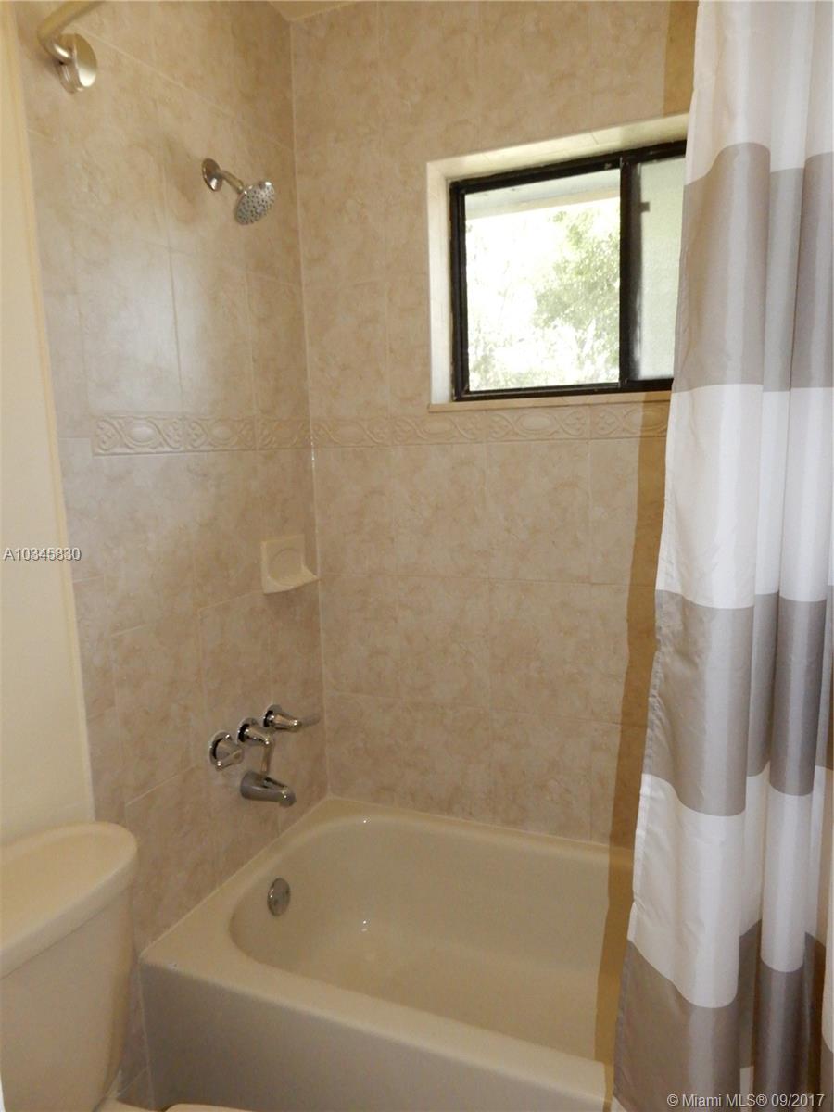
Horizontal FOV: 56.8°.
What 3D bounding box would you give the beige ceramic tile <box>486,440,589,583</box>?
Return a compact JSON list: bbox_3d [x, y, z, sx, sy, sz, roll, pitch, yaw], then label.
[{"bbox_3d":[0.292,-0.106,1.862,0.253,0.339,0.010,2,9,24],"label":"beige ceramic tile"}]

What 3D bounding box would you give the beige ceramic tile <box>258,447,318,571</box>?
[{"bbox_3d":[-0.334,-0.105,1.997,0.010,0.340,0.244,2,9,25],"label":"beige ceramic tile"}]

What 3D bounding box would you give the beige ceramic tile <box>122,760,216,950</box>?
[{"bbox_3d":[-0.520,0.629,1.650,0.012,0.313,0.251,2,9,24],"label":"beige ceramic tile"}]

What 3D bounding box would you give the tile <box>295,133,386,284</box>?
[{"bbox_3d":[-0.192,-0.870,1.971,0.243,0.335,0.011,2,9,24],"label":"tile"}]

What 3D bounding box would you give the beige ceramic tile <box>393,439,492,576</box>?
[{"bbox_3d":[0.059,-0.114,1.964,0.253,0.339,0.010,2,9,24],"label":"beige ceramic tile"}]

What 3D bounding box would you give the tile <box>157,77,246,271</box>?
[{"bbox_3d":[-0.466,-0.819,1.678,0.012,0.339,0.251,2,9,24],"label":"tile"}]

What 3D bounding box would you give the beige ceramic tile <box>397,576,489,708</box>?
[{"bbox_3d":[0.073,0.225,2.025,0.254,0.341,0.011,2,9,24],"label":"beige ceramic tile"}]

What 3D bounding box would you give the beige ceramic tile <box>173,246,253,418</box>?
[{"bbox_3d":[-0.455,-0.482,1.726,0.012,0.339,0.251,2,9,24],"label":"beige ceramic tile"}]

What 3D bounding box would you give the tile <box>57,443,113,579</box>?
[{"bbox_3d":[-0.610,-0.085,1.402,0.010,0.256,0.066,2,9,25],"label":"tile"}]

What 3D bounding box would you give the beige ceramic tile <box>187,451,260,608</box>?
[{"bbox_3d":[-0.440,-0.070,1.790,0.011,0.339,0.256,2,9,24],"label":"beige ceramic tile"}]

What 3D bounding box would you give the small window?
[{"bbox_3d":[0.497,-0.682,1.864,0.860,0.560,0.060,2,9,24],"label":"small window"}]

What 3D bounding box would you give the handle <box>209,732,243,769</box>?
[{"bbox_3d":[-0.430,0.443,1.742,0.065,0.079,0.119,2,9,25],"label":"handle"}]

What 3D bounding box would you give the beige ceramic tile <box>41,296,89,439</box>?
[{"bbox_3d":[-0.622,-0.334,1.366,0.011,0.252,0.073,2,9,24],"label":"beige ceramic tile"}]

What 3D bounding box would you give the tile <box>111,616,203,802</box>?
[{"bbox_3d":[-0.533,0.305,1.609,0.011,0.341,0.250,2,9,24],"label":"tile"}]

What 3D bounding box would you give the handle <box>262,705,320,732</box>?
[{"bbox_3d":[-0.322,0.405,1.959,0.077,0.066,0.133,2,9,25],"label":"handle"}]

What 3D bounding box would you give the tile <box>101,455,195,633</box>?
[{"bbox_3d":[-0.543,-0.033,1.556,0.012,0.339,0.251,2,9,24],"label":"tile"}]

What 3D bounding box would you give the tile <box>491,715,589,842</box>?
[{"bbox_3d":[0.316,0.557,1.968,0.252,0.312,0.011,2,9,24],"label":"tile"}]

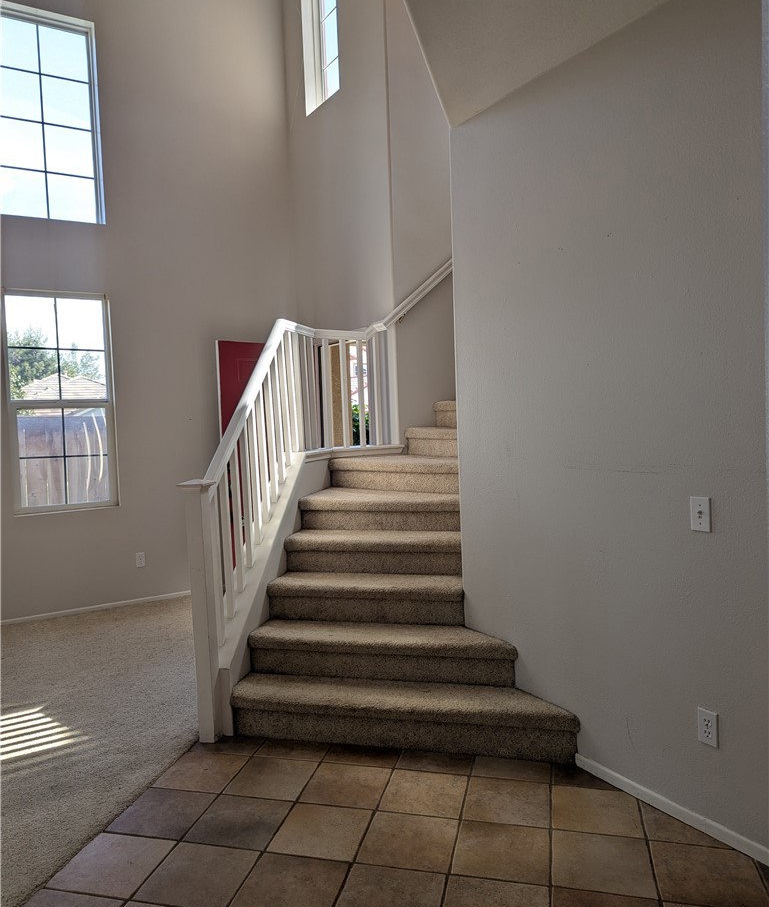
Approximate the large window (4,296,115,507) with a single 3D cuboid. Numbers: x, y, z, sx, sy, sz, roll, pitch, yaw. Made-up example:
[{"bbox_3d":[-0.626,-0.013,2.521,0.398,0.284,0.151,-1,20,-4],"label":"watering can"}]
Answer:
[{"bbox_3d":[-2.456,-0.387,5.421,0.725,1.659,0.100,-4,4,-30],"label":"large window"}]

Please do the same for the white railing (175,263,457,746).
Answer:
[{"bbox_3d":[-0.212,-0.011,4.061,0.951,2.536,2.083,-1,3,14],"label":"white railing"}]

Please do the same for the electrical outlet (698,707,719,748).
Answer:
[{"bbox_3d":[1.101,0.935,2.413,0.012,0.115,0.071,-4,4,-33],"label":"electrical outlet"}]

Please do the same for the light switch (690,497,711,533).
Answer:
[{"bbox_3d":[1.065,0.206,2.389,0.014,0.115,0.071,-4,4,-33],"label":"light switch"}]

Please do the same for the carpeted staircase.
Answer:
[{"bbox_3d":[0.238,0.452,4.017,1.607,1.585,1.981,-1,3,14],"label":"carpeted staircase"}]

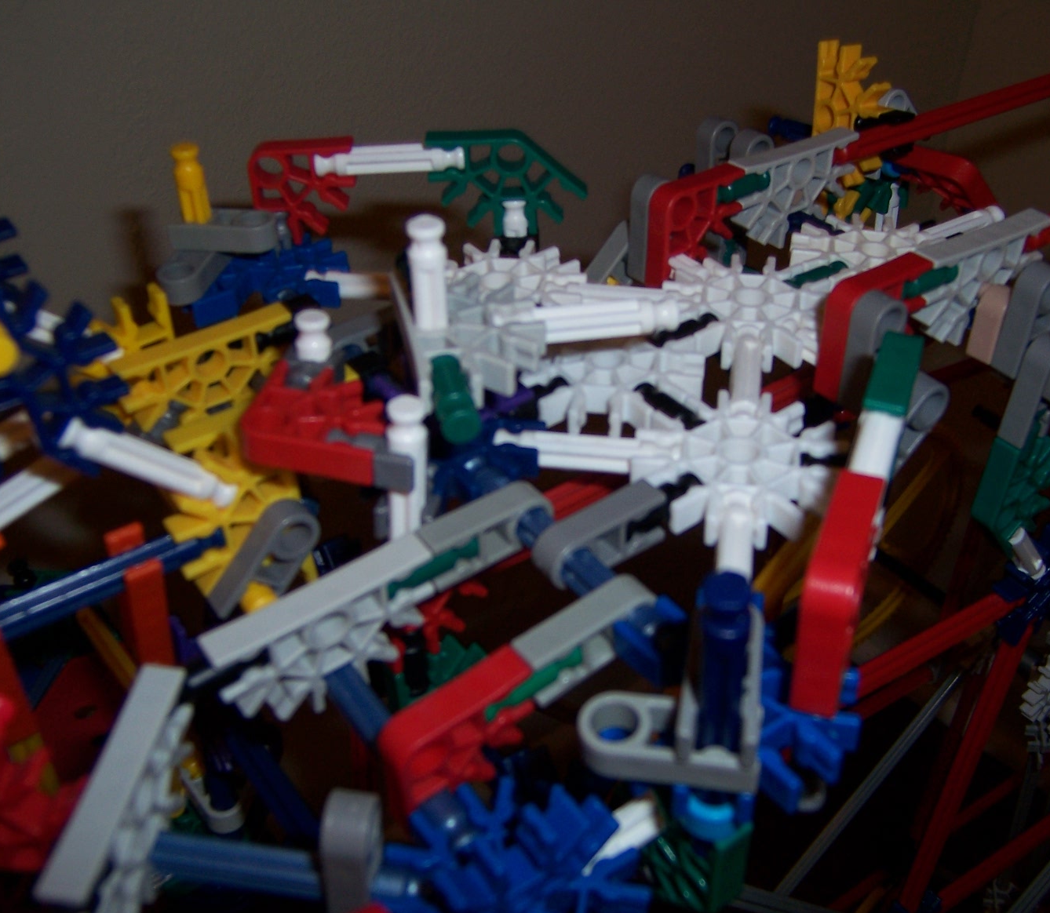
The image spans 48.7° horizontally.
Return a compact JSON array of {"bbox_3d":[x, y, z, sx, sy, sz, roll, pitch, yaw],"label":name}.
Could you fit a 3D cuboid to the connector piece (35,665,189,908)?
[{"bbox_3d":[-0.056,0.052,0.164,0.006,0.024,0.038,6,39,2],"label":"connector piece"}]

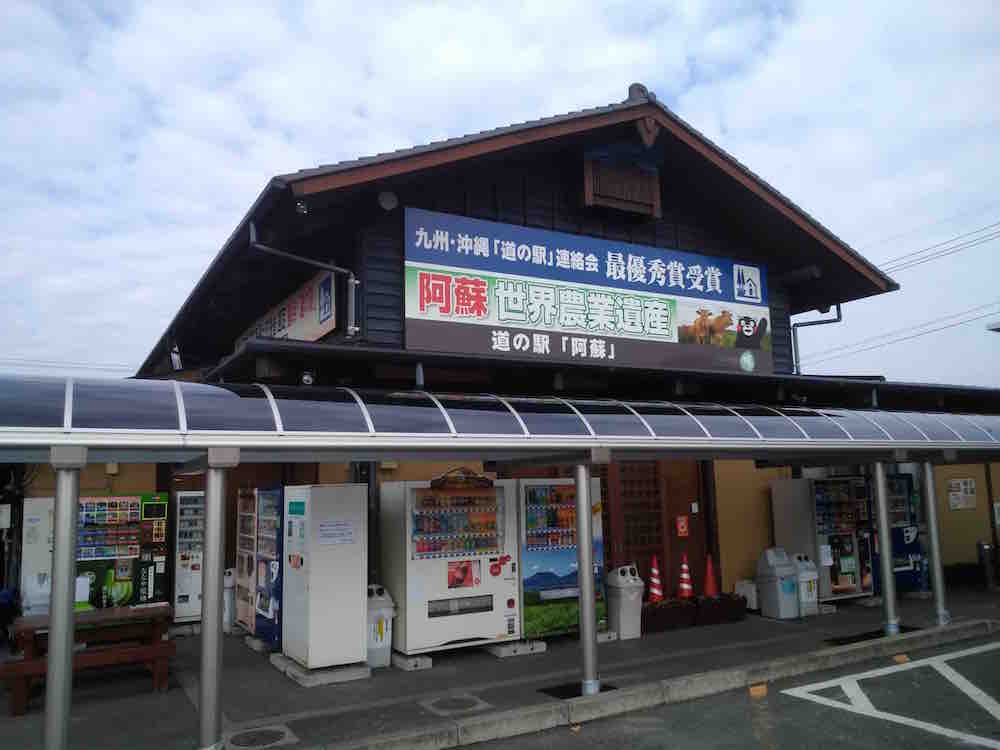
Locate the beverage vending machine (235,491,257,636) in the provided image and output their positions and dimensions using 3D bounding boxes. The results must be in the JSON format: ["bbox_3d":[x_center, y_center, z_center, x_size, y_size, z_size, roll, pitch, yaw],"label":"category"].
[{"bbox_3d":[-3.105,2.487,10.704,0.740,1.827,1.064,3,-9,-31],"label":"beverage vending machine"}]

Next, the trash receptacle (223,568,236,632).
[{"bbox_3d":[-3.840,3.151,10.900,0.360,0.890,0.290,3,-9,-31],"label":"trash receptacle"}]

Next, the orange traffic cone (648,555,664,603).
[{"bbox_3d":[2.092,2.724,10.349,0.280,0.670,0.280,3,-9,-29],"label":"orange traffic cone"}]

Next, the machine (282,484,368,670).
[{"bbox_3d":[-1.913,2.139,8.535,0.620,1.828,0.920,3,-9,-29],"label":"machine"}]

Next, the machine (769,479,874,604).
[{"bbox_3d":[5.153,2.590,12.517,1.270,1.827,0.780,3,-9,-31],"label":"machine"}]

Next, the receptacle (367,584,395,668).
[{"bbox_3d":[-1.386,2.712,8.472,0.350,0.853,0.380,3,-9,-29],"label":"receptacle"}]

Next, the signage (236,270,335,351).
[{"bbox_3d":[-3.757,-0.639,12.995,0.100,0.920,6.450,3,-9,-29],"label":"signage"}]

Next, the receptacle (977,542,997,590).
[{"bbox_3d":[8.420,3.297,13.500,0.290,0.820,0.290,3,-9,-31],"label":"receptacle"}]

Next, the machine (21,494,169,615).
[{"bbox_3d":[-5.367,2.527,10.350,1.620,1.820,0.750,3,-9,-29],"label":"machine"}]

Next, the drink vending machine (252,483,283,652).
[{"bbox_3d":[-2.482,2.317,9.598,0.720,1.829,1.194,3,-9,-31],"label":"drink vending machine"}]

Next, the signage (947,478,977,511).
[{"bbox_3d":[8.585,2.231,14.500,0.880,0.580,0.030,3,-9,-31],"label":"signage"}]

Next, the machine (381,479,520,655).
[{"bbox_3d":[-0.578,2.154,9.084,1.405,1.830,0.754,3,-9,-29],"label":"machine"}]

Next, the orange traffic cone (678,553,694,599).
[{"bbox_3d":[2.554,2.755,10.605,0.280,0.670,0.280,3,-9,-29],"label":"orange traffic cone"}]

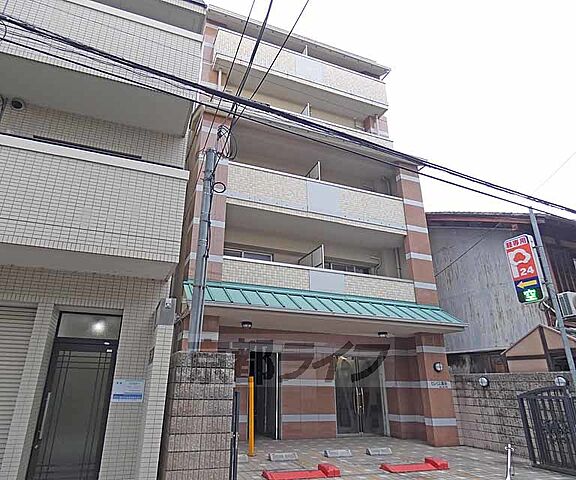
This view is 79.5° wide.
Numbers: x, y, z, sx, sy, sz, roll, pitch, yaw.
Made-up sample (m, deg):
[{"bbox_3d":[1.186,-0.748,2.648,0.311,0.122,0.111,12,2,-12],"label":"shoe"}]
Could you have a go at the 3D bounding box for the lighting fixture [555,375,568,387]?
[{"bbox_3d":[5.810,3.008,7.401,0.130,0.250,0.250,8,-23,-19],"label":"lighting fixture"}]

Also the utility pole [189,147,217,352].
[{"bbox_3d":[-1.412,0.861,5.415,0.150,5.500,0.150,8,-24,-18],"label":"utility pole"}]

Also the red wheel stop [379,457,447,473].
[{"bbox_3d":[2.582,4.617,7.139,1.250,0.150,0.510,6,-22,-14],"label":"red wheel stop"}]

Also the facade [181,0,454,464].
[{"bbox_3d":[0.915,-1.248,11.796,7.900,14.400,3.000,8,-24,-18],"label":"facade"}]

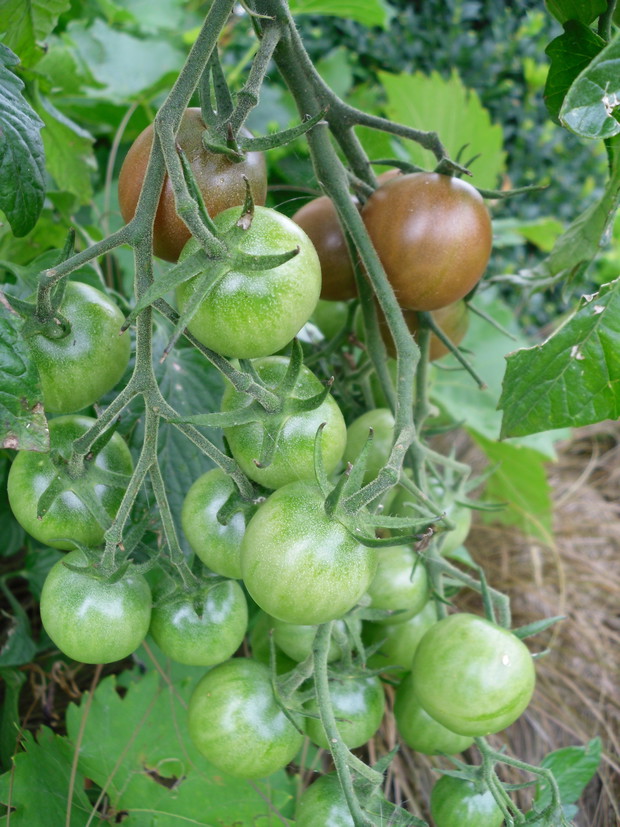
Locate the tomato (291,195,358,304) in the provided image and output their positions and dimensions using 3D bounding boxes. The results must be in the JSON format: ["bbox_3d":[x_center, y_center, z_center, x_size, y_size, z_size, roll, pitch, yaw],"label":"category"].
[{"bbox_3d":[0.011,-0.057,0.293,0.036,0.034,0.036,11,24,-4],"label":"tomato"}]

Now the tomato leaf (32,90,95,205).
[{"bbox_3d":[-0.106,-0.114,0.370,0.031,0.051,0.018,-17,0,-19],"label":"tomato leaf"}]

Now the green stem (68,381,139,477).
[{"bbox_3d":[-0.064,0.005,0.267,0.008,0.035,0.006,36,7,0],"label":"green stem"}]

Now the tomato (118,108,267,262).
[{"bbox_3d":[-0.035,-0.068,0.254,0.045,0.042,0.045,11,46,-27],"label":"tomato"}]

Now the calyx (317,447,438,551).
[{"bbox_3d":[0.018,0.023,0.229,0.032,0.014,0.032,19,36,-35],"label":"calyx"}]

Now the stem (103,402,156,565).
[{"bbox_3d":[-0.058,0.024,0.274,0.008,0.058,0.006,18,17,0],"label":"stem"}]

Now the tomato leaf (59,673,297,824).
[{"bbox_3d":[-0.066,0.170,0.440,0.120,0.030,0.090,0,60,0],"label":"tomato leaf"}]

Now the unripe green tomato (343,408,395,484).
[{"bbox_3d":[0.026,0.012,0.309,0.029,0.028,0.029,0,24,0],"label":"unripe green tomato"}]

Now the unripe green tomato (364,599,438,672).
[{"bbox_3d":[0.034,0.088,0.350,0.037,0.036,0.037,0,28,0],"label":"unripe green tomato"}]

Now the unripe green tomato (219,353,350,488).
[{"bbox_3d":[-0.008,0.003,0.247,0.037,0.037,0.035,-2,-18,6],"label":"unripe green tomato"}]

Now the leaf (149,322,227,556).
[{"bbox_3d":[-0.047,0.009,0.325,0.040,0.087,0.022,3,0,-11],"label":"leaf"}]

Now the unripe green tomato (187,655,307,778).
[{"bbox_3d":[-0.019,0.092,0.260,0.036,0.034,0.036,14,48,-33],"label":"unripe green tomato"}]

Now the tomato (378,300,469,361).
[{"bbox_3d":[0.041,-0.036,0.314,0.034,0.033,0.034,0,60,0],"label":"tomato"}]

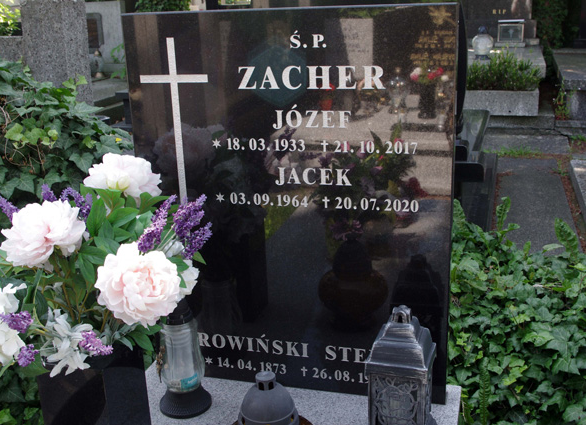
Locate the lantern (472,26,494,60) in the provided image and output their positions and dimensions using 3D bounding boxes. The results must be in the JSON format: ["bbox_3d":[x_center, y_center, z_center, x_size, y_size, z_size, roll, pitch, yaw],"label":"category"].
[{"bbox_3d":[1.756,-1.565,6.400,0.197,0.298,0.197,3,17,15],"label":"lantern"}]

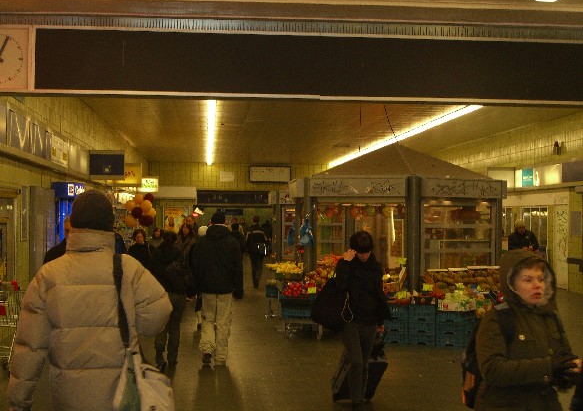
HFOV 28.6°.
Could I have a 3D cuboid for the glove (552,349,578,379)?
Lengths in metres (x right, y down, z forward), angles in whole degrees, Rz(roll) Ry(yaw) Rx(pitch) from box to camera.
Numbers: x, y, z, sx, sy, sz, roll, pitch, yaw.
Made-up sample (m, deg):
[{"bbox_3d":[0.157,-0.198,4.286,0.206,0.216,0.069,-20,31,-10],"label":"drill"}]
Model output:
[{"bbox_3d":[1.175,0.680,4.900,0.130,0.120,0.095,0,-1,30],"label":"glove"}]

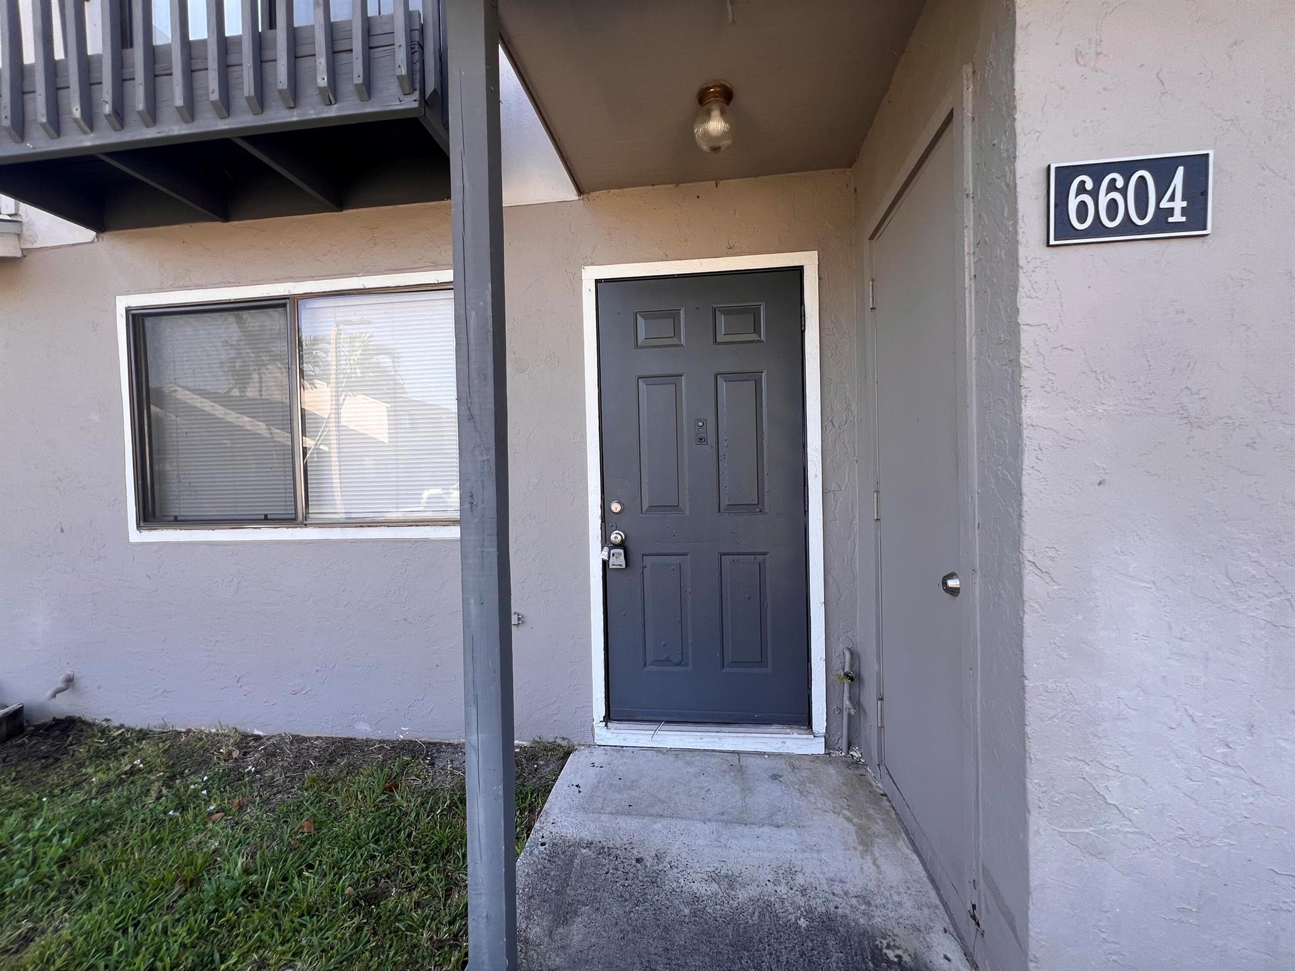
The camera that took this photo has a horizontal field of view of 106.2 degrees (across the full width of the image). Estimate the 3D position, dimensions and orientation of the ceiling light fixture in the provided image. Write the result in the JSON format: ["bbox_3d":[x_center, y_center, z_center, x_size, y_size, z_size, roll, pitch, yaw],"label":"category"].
[{"bbox_3d":[0.240,-1.274,1.702,0.143,0.195,0.143,-1,0,7],"label":"ceiling light fixture"}]

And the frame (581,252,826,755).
[{"bbox_3d":[0.252,0.093,2.254,1.048,2.221,0.100,-1,1,7],"label":"frame"}]

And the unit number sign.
[{"bbox_3d":[0.976,-0.578,0.985,0.295,0.165,0.012,-1,0,7],"label":"unit number sign"}]

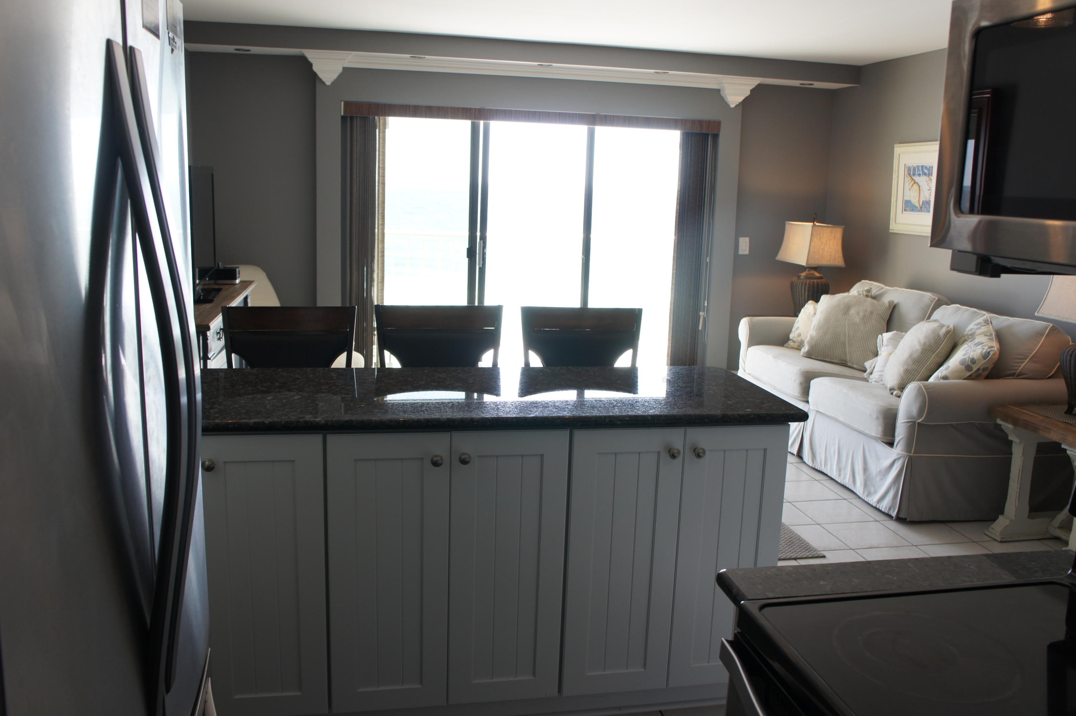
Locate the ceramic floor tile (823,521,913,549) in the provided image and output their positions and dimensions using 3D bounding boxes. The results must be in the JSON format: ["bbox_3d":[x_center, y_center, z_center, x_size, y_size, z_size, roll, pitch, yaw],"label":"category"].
[{"bbox_3d":[1.495,0.809,4.086,0.302,0.010,0.302,0,11,-11],"label":"ceramic floor tile"}]

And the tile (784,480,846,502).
[{"bbox_3d":[1.378,0.694,4.661,0.302,0.010,0.302,0,11,-11],"label":"tile"}]

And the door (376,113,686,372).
[{"bbox_3d":[-0.032,-0.759,6.601,2.400,2.014,0.120,0,11,-11],"label":"door"}]

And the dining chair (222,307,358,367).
[{"bbox_3d":[-0.822,0.395,2.943,0.460,1.084,0.520,0,11,-11],"label":"dining chair"}]

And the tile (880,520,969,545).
[{"bbox_3d":[1.794,0.807,4.146,0.302,0.010,0.302,0,11,-11],"label":"tile"}]

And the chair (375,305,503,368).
[{"bbox_3d":[-0.317,0.392,3.045,0.460,1.084,0.520,0,11,-11],"label":"chair"}]

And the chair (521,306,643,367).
[{"bbox_3d":[0.193,0.389,3.148,0.460,1.084,0.520,0,11,-11],"label":"chair"}]

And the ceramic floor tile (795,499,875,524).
[{"bbox_3d":[1.436,0.751,4.374,0.302,0.010,0.302,0,11,-11],"label":"ceramic floor tile"}]

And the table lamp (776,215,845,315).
[{"bbox_3d":[1.947,-0.641,6.454,0.340,0.770,0.340,-2,12,-21],"label":"table lamp"}]

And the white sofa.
[{"bbox_3d":[2.006,0.134,5.124,0.980,0.954,2.000,0,11,-11],"label":"white sofa"}]

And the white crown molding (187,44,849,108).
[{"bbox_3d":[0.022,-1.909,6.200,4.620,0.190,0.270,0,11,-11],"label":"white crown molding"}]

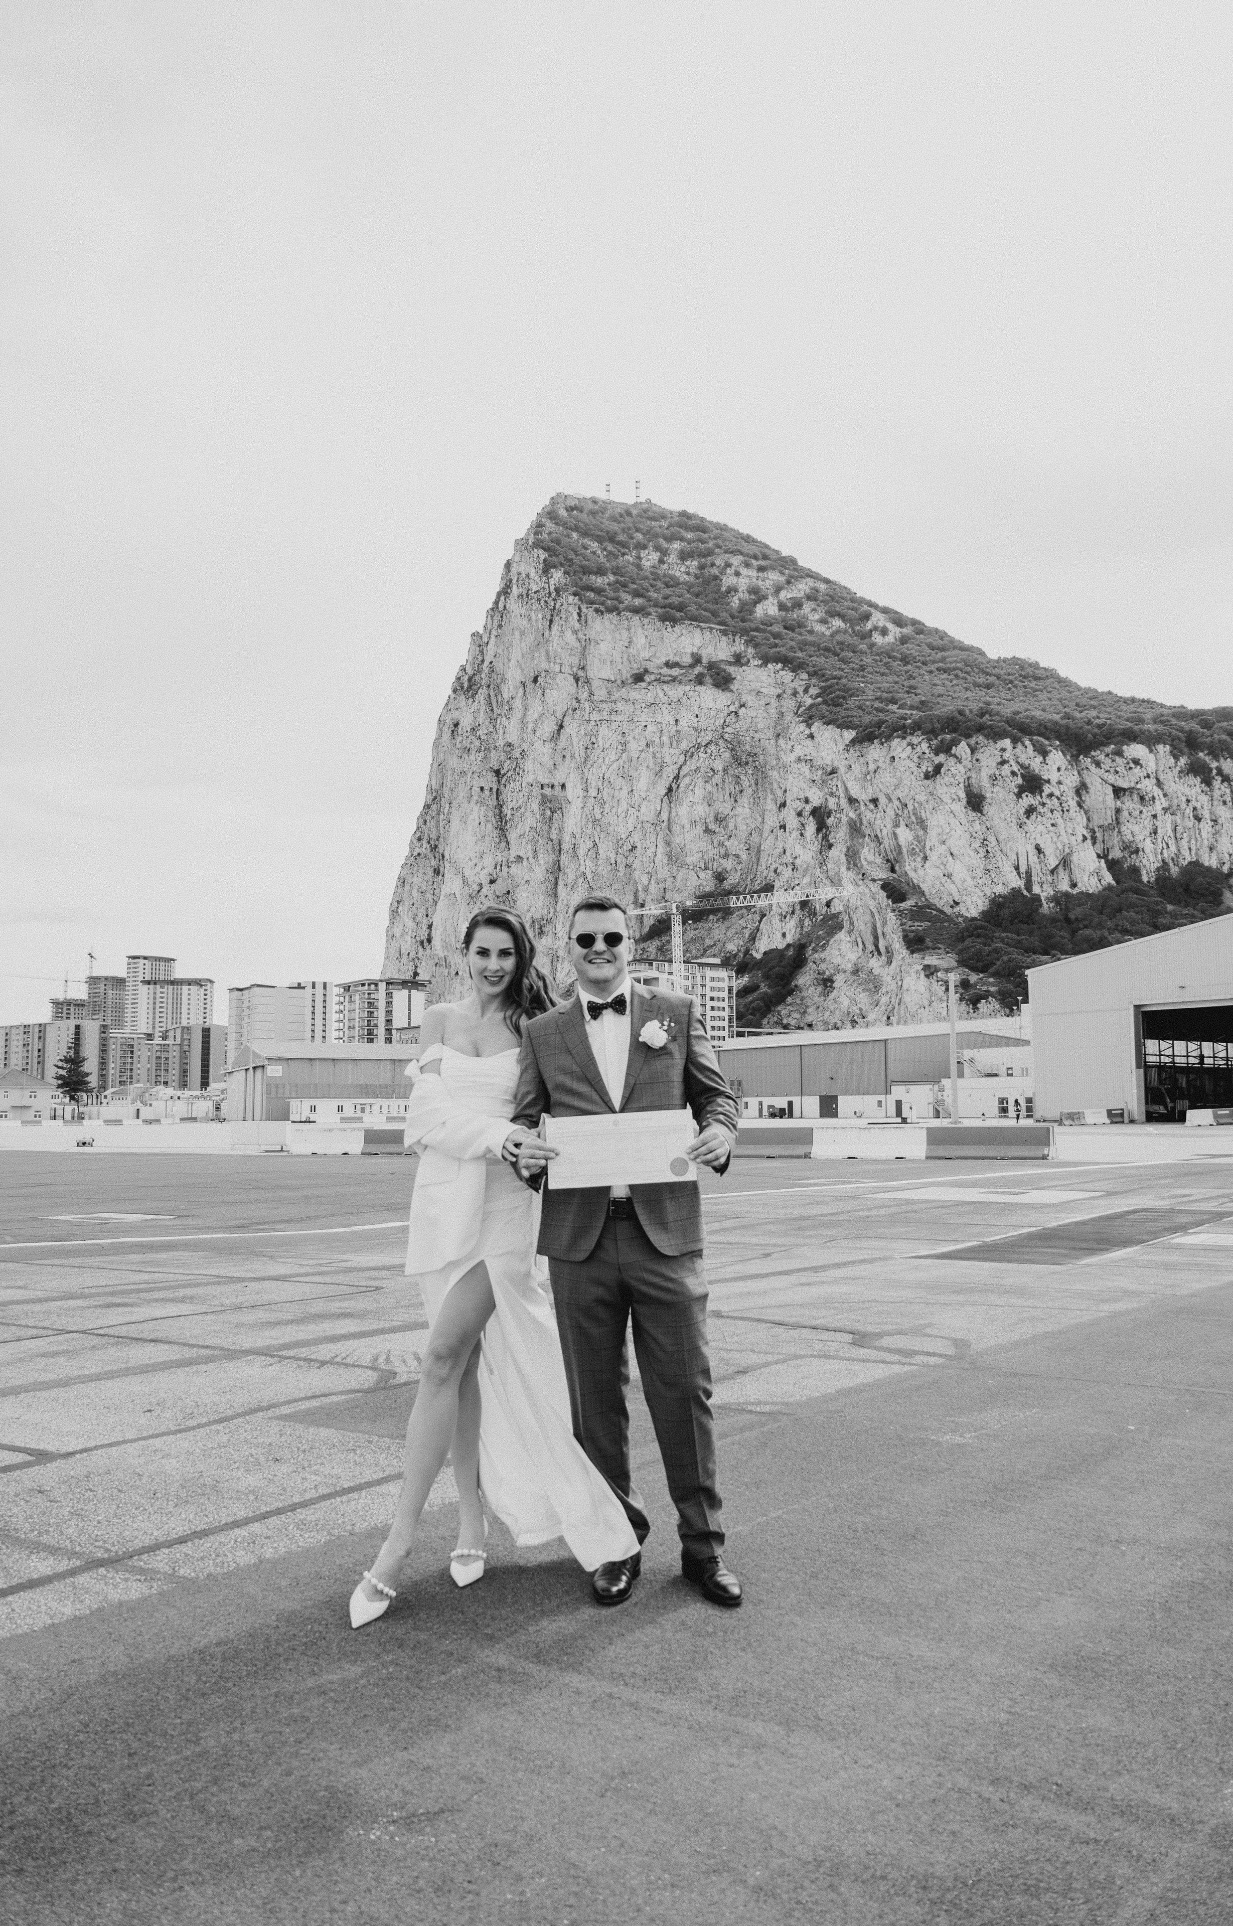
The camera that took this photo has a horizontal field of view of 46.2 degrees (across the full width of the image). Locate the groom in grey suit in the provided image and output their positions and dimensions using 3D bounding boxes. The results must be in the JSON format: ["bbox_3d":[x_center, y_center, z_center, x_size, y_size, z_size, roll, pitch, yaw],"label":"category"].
[{"bbox_3d":[0.019,0.710,3.778,0.610,1.820,0.460,0,-6,0],"label":"groom in grey suit"}]

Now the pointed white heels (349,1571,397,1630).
[{"bbox_3d":[-0.580,1.544,3.563,0.090,0.120,0.240,-2,-6,22],"label":"pointed white heels"}]

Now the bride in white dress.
[{"bbox_3d":[-0.303,0.732,3.836,0.710,1.790,0.600,-1,-6,6],"label":"bride in white dress"}]

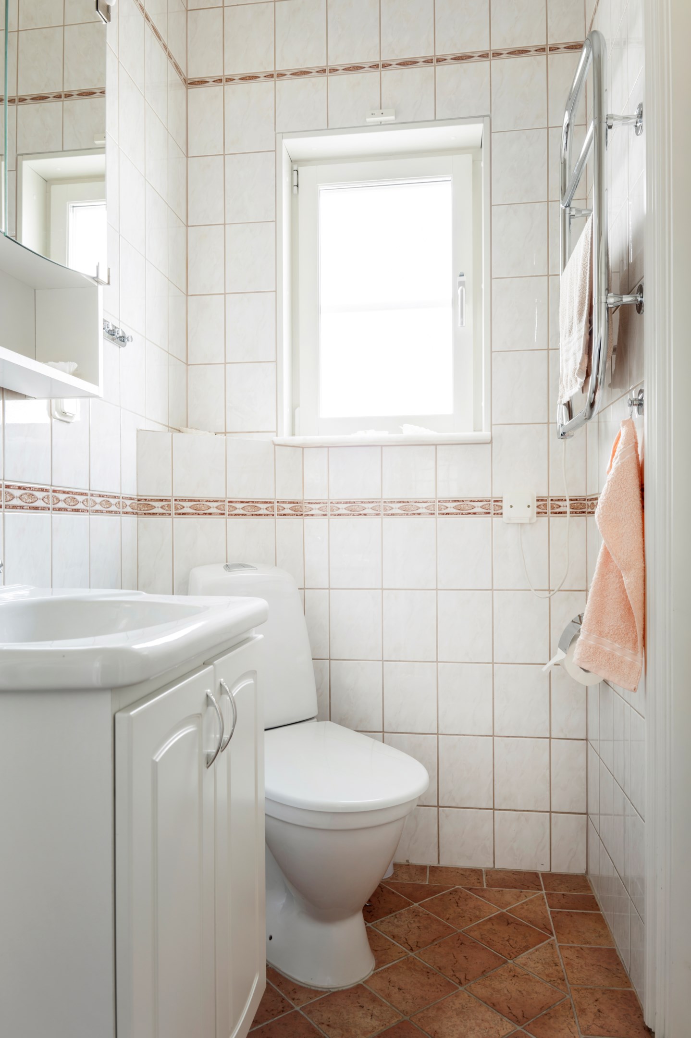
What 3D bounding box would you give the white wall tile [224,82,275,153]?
[{"bbox_3d":[-0.276,-1.159,2.004,0.149,0.199,0.010,0,0,8],"label":"white wall tile"}]

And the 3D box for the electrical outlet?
[{"bbox_3d":[0.477,-0.032,1.894,0.090,0.087,0.030,0,0,8],"label":"electrical outlet"}]

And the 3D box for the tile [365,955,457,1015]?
[{"bbox_3d":[0.133,0.971,1.437,0.143,0.010,0.143,0,0,-37],"label":"tile"}]

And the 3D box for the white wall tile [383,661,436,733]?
[{"bbox_3d":[0.182,0.502,1.953,0.149,0.198,0.010,0,0,8],"label":"white wall tile"}]

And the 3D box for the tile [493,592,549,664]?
[{"bbox_3d":[0.485,0.298,1.912,0.149,0.199,0.010,0,0,8],"label":"tile"}]

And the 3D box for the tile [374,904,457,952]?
[{"bbox_3d":[0.162,0.963,1.619,0.142,0.009,0.142,0,0,-37],"label":"tile"}]

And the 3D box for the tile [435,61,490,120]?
[{"bbox_3d":[0.325,-1.185,1.916,0.150,0.151,0.009,0,0,8],"label":"tile"}]

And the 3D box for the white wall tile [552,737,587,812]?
[{"bbox_3d":[0.603,0.696,1.873,0.089,0.199,0.009,0,0,8],"label":"white wall tile"}]

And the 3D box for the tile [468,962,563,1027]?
[{"bbox_3d":[0.345,0.970,1.408,0.144,0.010,0.144,0,0,-37],"label":"tile"}]

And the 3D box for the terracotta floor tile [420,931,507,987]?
[{"bbox_3d":[0.252,0.962,1.507,0.142,0.009,0.142,0,0,-37],"label":"terracotta floor tile"}]

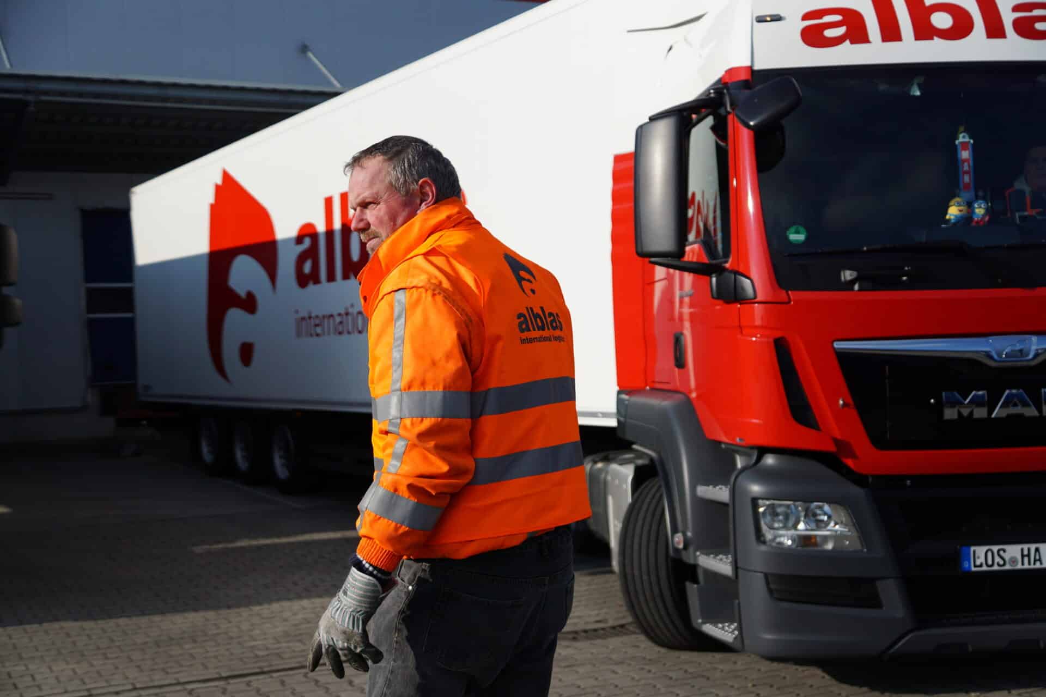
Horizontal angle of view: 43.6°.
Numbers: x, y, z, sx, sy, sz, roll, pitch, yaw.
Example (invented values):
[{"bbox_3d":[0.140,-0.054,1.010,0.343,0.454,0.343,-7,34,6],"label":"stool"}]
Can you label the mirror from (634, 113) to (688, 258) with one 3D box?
[{"bbox_3d":[0.615,-0.728,5.820,0.220,0.630,0.150,-2,0,14],"label":"mirror"}]

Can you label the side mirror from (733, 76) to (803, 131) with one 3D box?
[{"bbox_3d":[1.052,-1.051,5.620,0.240,0.155,0.130,-26,-21,12],"label":"side mirror"}]

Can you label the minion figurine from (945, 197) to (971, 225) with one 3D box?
[{"bbox_3d":[2.012,-0.639,6.050,0.100,0.130,0.080,-2,0,-6],"label":"minion figurine"}]

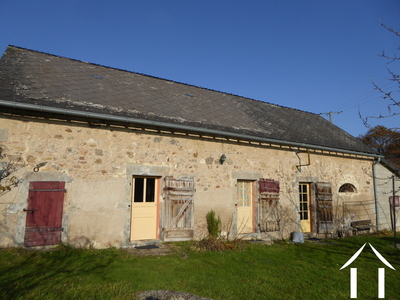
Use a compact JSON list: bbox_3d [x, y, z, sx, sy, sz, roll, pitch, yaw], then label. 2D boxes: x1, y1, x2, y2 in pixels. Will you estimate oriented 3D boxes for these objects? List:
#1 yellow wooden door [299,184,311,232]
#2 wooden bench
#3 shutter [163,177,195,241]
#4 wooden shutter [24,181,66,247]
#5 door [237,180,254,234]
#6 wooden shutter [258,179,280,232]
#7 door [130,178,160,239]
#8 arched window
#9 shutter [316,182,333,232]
[{"bbox_3d":[4.712,2.556,12.852,0.870,2.157,0.090,5,-9,-30],"label":"yellow wooden door"},{"bbox_3d":[8.077,3.822,14.026,1.620,0.635,0.480,5,-9,-30],"label":"wooden bench"},{"bbox_3d":[-0.675,1.946,9.551,1.090,2.077,0.070,5,-9,-30],"label":"shutter"},{"bbox_3d":[-4.097,1.694,7.679,0.856,1.679,0.080,5,-9,-30],"label":"wooden shutter"},{"bbox_3d":[1.795,2.197,11.194,0.900,2.037,0.090,5,-9,-30],"label":"door"},{"bbox_3d":[2.796,2.218,11.544,1.098,2.053,0.070,5,-9,-30],"label":"wooden shutter"},{"bbox_3d":[-1.728,1.850,9.182,0.902,1.992,0.090,5,-9,-30],"label":"door"},{"bbox_3d":[7.435,1.907,14.466,1.485,0.457,0.120,5,-9,-30],"label":"arched window"},{"bbox_3d":[5.695,2.624,13.184,1.098,2.207,0.070,5,-9,-30],"label":"shutter"}]

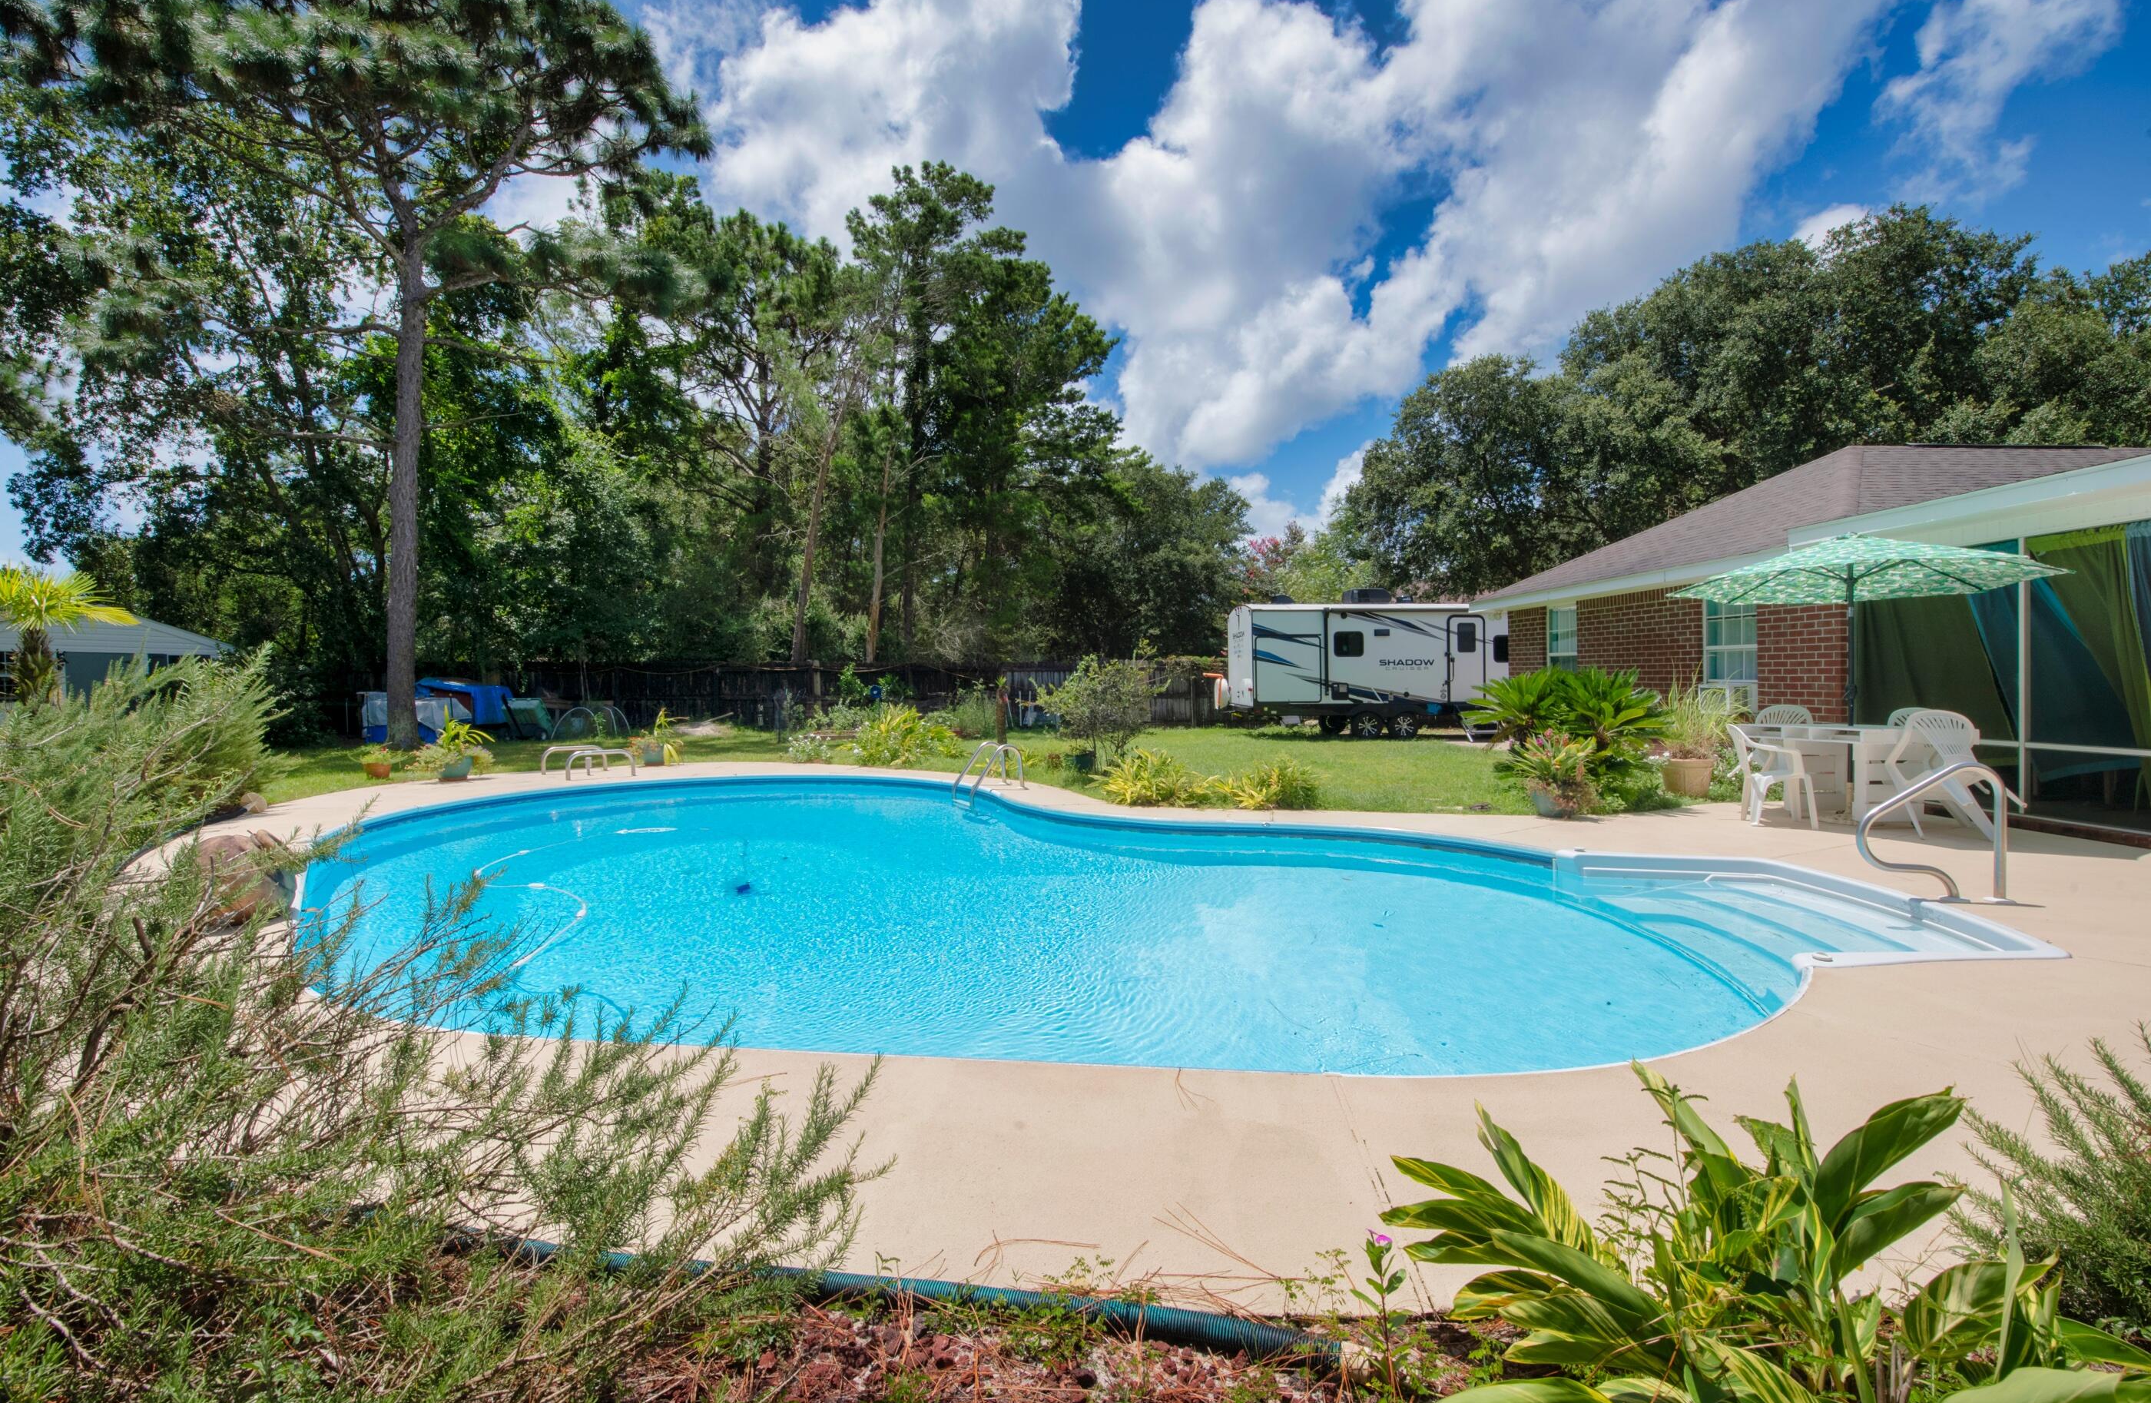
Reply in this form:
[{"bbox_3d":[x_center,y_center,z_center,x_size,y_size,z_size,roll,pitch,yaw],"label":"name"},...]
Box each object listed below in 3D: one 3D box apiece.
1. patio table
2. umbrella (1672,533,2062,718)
[{"bbox_3d":[7.150,0.650,7.670,1.100,0.800,1.100,0,2,5],"label":"patio table"},{"bbox_3d":[7.050,-0.239,7.596,2.550,2.550,2.550,0,1,0],"label":"umbrella"}]

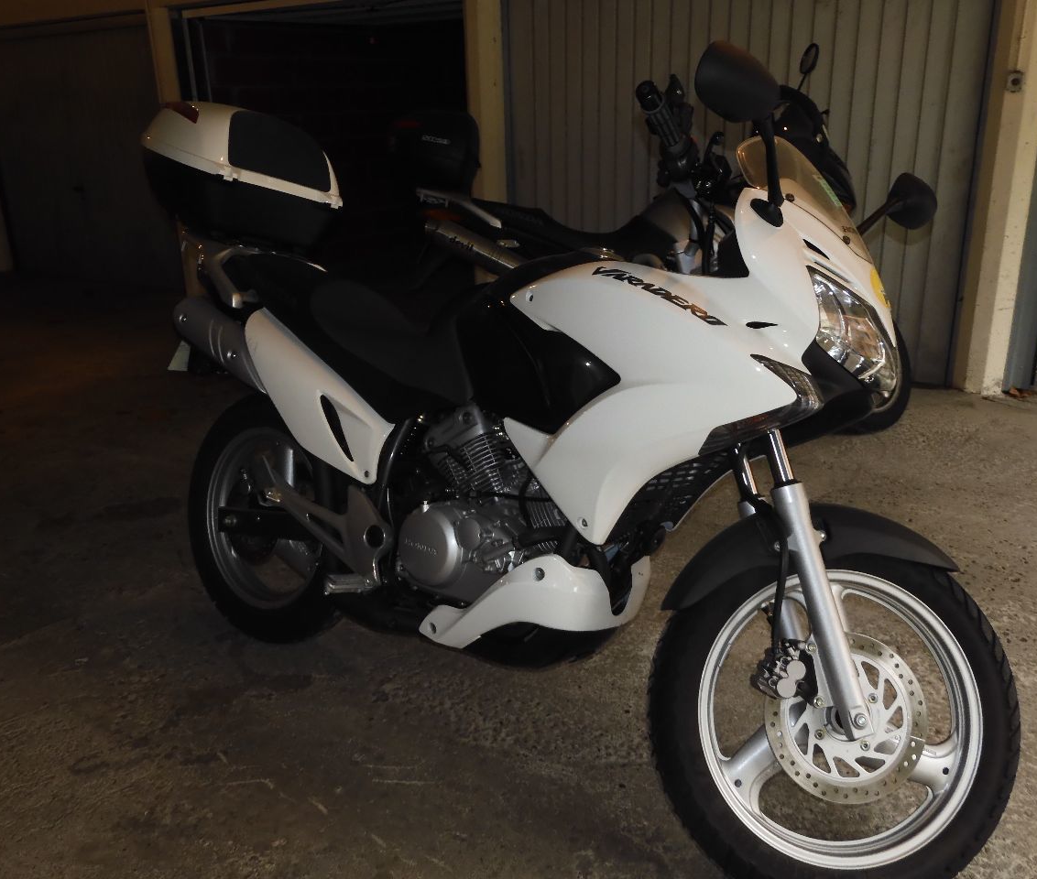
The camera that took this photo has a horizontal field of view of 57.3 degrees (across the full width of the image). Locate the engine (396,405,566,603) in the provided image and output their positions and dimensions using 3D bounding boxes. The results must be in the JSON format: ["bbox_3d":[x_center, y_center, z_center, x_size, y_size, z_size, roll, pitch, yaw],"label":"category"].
[{"bbox_3d":[-0.005,0.146,1.983,0.400,0.400,0.360,13,8,36],"label":"engine"}]

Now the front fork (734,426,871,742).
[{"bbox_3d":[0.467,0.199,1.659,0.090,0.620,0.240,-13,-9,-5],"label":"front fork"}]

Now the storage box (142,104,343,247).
[{"bbox_3d":[-0.745,-0.696,2.523,0.440,0.320,0.430,20,12,35],"label":"storage box"}]

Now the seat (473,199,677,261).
[{"bbox_3d":[0.214,-0.884,4.028,0.860,0.260,0.300,4,7,15],"label":"seat"}]

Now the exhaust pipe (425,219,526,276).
[{"bbox_3d":[-0.173,-0.791,3.958,0.460,0.110,0.110,24,12,12],"label":"exhaust pipe"}]

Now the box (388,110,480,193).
[{"bbox_3d":[-0.342,-1.245,4.145,0.370,0.300,0.400,12,9,14],"label":"box"}]

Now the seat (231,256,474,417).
[{"bbox_3d":[-0.342,-0.232,2.229,0.860,0.310,0.310,13,8,36],"label":"seat"}]

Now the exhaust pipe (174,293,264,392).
[{"bbox_3d":[-0.680,-0.210,2.292,0.420,0.125,0.125,27,16,33],"label":"exhaust pipe"}]

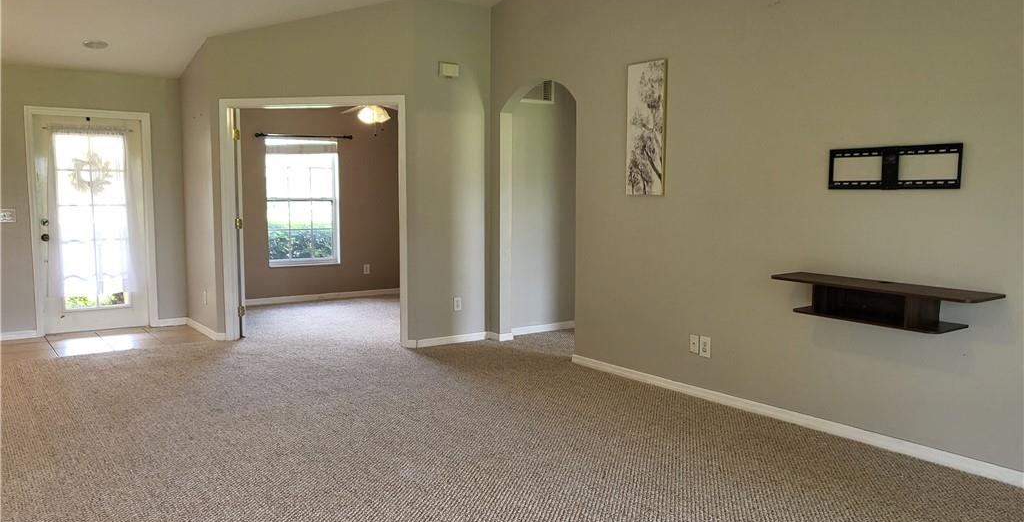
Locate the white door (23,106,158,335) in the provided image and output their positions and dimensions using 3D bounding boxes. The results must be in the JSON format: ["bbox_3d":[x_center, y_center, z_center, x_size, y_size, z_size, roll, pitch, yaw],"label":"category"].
[{"bbox_3d":[-4.027,-0.374,7.423,1.050,2.125,0.110,-4,6,-36],"label":"white door"}]

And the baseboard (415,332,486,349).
[{"bbox_3d":[-0.551,0.712,6.989,0.740,0.072,0.020,-4,6,-36],"label":"baseboard"}]

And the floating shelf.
[{"bbox_3d":[1.888,0.210,3.981,0.290,0.185,1.090,-4,6,-36],"label":"floating shelf"}]

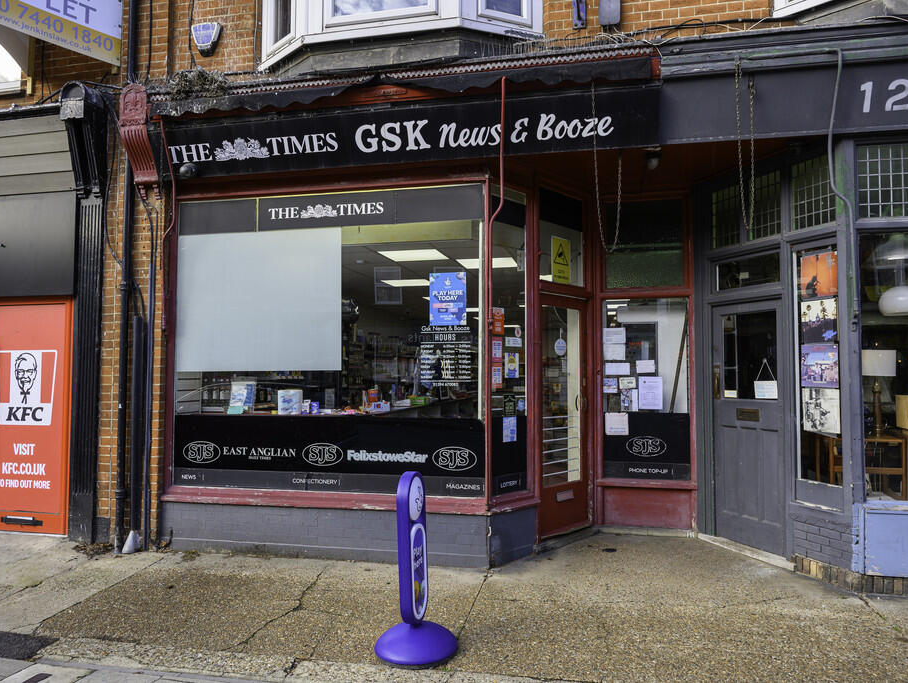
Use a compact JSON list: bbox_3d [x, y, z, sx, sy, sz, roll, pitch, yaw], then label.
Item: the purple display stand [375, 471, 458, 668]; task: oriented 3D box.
[{"bbox_3d":[-0.190,1.207,3.759,0.458,0.985,0.458,-1,-3,15],"label":"purple display stand"}]

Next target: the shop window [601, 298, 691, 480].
[{"bbox_3d":[1.721,0.424,6.133,0.762,1.636,0.070,0,-3,9],"label":"shop window"}]

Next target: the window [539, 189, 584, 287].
[{"bbox_3d":[0.946,-0.888,5.944,0.060,0.786,0.675,-2,-3,43],"label":"window"}]

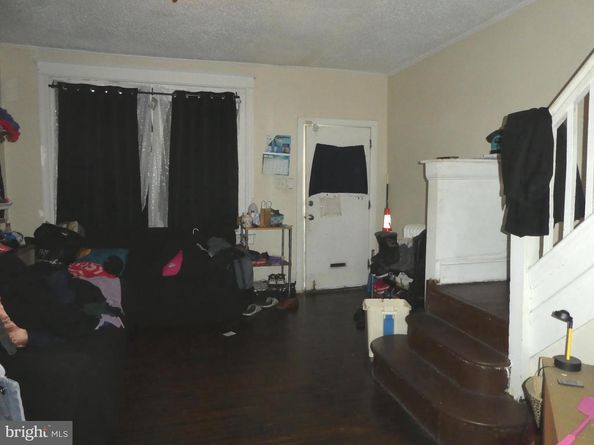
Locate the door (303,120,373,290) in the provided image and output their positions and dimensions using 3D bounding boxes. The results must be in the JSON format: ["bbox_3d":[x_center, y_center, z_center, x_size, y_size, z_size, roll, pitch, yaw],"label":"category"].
[{"bbox_3d":[0.509,-0.172,5.204,0.860,2.041,0.050,-1,6,-15],"label":"door"}]

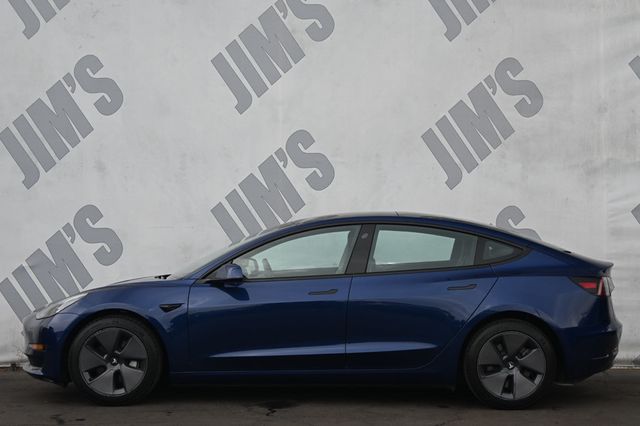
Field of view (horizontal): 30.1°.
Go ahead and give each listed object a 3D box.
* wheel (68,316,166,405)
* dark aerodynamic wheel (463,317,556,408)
[{"bbox_3d":[-1.493,1.083,8.750,0.668,0.665,0.235,0,-1,1],"label":"wheel"},{"bbox_3d":[1.380,1.101,8.675,0.668,0.665,0.235,0,-1,1],"label":"dark aerodynamic wheel"}]

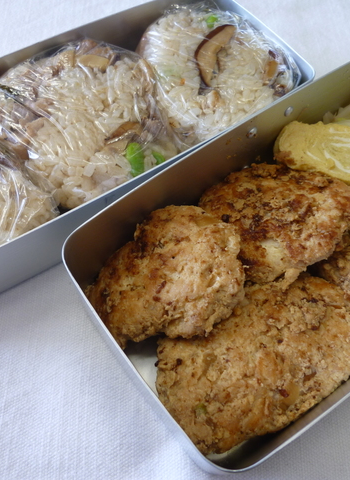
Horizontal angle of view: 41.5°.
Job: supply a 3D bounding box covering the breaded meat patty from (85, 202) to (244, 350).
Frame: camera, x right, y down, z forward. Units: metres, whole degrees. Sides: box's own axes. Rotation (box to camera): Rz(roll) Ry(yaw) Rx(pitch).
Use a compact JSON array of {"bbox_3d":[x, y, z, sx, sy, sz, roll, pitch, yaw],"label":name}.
[{"bbox_3d":[-0.004,0.017,0.186,0.059,0.022,0.052,-39,66,-7],"label":"breaded meat patty"}]

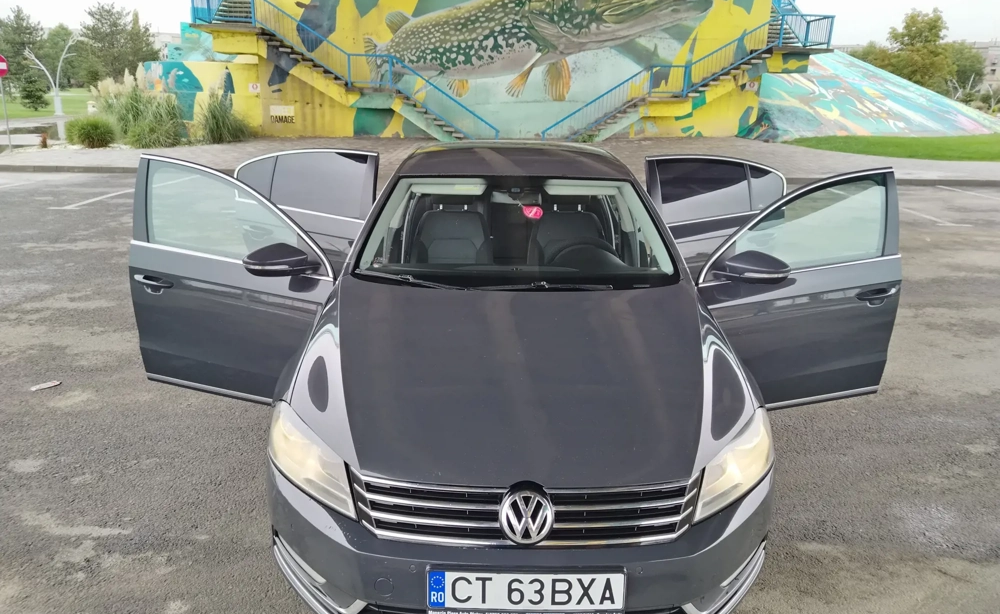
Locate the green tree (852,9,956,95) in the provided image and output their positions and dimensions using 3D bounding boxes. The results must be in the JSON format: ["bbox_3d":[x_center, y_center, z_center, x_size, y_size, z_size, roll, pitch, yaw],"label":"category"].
[{"bbox_3d":[28.420,-16.932,49.038,6.732,7.707,6.732,10,19,27],"label":"green tree"}]

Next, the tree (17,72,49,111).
[{"bbox_3d":[-27.771,-12.852,41.186,1.646,2.275,1.646,-10,20,-31],"label":"tree"}]

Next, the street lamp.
[{"bbox_3d":[-22.619,-11.789,35.206,2.648,4.035,0.800,-9,20,-30],"label":"street lamp"}]

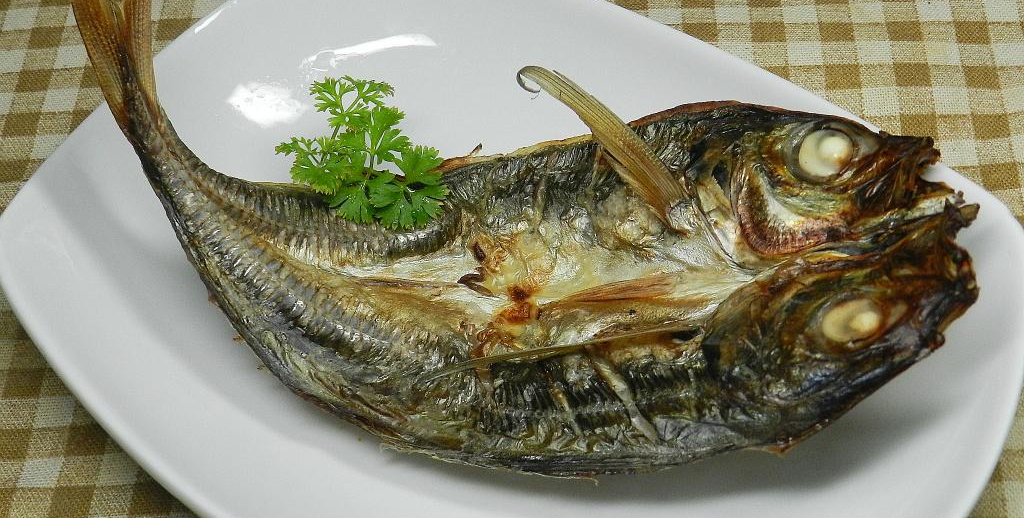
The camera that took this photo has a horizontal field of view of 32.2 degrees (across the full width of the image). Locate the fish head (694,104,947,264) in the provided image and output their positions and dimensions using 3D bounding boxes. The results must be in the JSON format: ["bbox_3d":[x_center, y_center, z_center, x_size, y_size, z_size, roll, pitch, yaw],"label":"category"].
[{"bbox_3d":[0.073,-0.017,0.420,0.061,0.022,0.039,0,49,7],"label":"fish head"}]

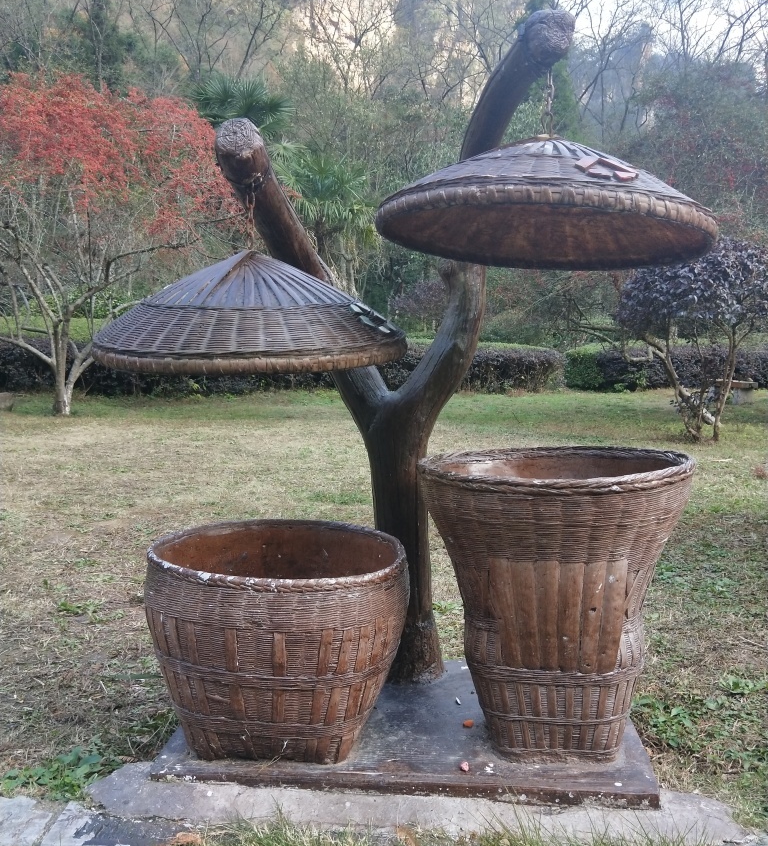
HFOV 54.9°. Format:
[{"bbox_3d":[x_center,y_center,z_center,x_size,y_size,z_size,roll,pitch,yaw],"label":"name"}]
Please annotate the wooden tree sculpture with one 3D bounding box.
[{"bbox_3d":[0.025,-0.116,2.437,1.021,2.165,0.689,0,6,4],"label":"wooden tree sculpture"}]

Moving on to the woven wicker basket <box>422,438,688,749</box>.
[{"bbox_3d":[0.529,0.547,2.338,0.830,0.867,0.750,0,6,4],"label":"woven wicker basket"}]

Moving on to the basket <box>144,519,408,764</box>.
[{"bbox_3d":[-0.343,0.683,2.368,0.830,0.590,0.775,0,6,4],"label":"basket"}]

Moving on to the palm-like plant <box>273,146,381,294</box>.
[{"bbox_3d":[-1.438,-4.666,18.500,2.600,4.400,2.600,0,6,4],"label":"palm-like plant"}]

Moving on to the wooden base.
[{"bbox_3d":[0.088,0.989,2.487,1.441,0.045,0.828,0,6,4],"label":"wooden base"}]

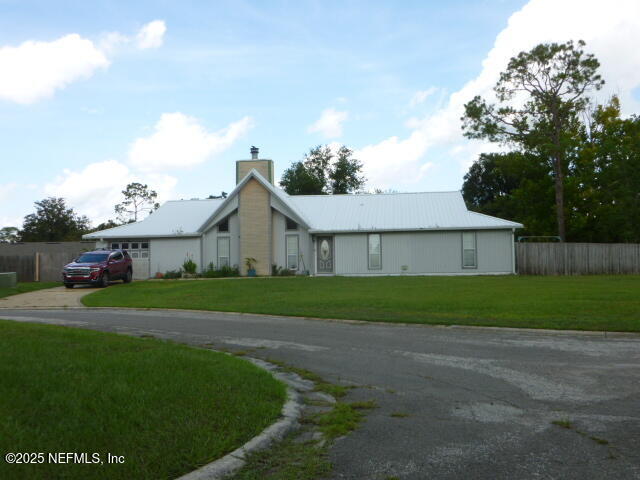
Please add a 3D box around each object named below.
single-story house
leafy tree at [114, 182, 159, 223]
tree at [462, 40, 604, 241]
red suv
[{"bbox_3d":[-0.720,-1.632,40.395,25.800,7.700,12.900,-1,-1,8],"label":"single-story house"},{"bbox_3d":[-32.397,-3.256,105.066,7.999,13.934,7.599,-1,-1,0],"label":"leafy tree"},{"bbox_3d":[18.312,-7.494,50.106,12.059,18.901,11.456,-1,-1,0],"label":"tree"},{"bbox_3d":[-10.850,1.400,29.100,1.950,1.720,4.920,-1,-1,2],"label":"red suv"}]

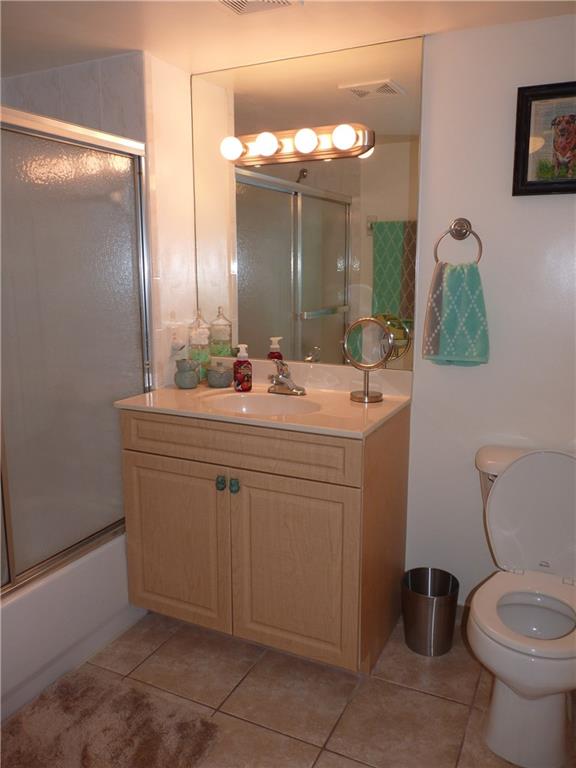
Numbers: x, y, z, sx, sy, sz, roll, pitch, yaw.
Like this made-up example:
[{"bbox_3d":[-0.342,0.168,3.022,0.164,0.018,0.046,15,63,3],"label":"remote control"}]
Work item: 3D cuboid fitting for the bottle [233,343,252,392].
[{"bbox_3d":[-0.171,-0.059,2.282,0.070,0.182,0.070,-1,11,-6],"label":"bottle"}]

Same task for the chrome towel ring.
[{"bbox_3d":[0.565,-0.453,1.978,0.154,0.180,0.065,5,12,25],"label":"chrome towel ring"}]

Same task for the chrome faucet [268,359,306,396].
[{"bbox_3d":[-0.031,-0.023,2.224,0.157,0.133,0.180,5,12,25],"label":"chrome faucet"}]

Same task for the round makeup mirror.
[{"bbox_3d":[0.277,-0.083,2.096,0.190,0.298,0.120,3,11,15],"label":"round makeup mirror"}]

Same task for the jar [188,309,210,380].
[{"bbox_3d":[-0.353,-0.146,2.432,0.086,0.298,0.086,0,11,0],"label":"jar"}]

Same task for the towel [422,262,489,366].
[{"bbox_3d":[0.563,-0.229,1.993,0.216,0.344,0.060,5,12,25],"label":"towel"}]

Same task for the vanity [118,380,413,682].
[{"bbox_3d":[-0.085,0.488,2.221,0.925,0.869,0.511,5,12,25],"label":"vanity"}]

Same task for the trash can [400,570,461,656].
[{"bbox_3d":[0.515,0.826,2.168,0.201,0.232,0.201,0,11,0],"label":"trash can"}]

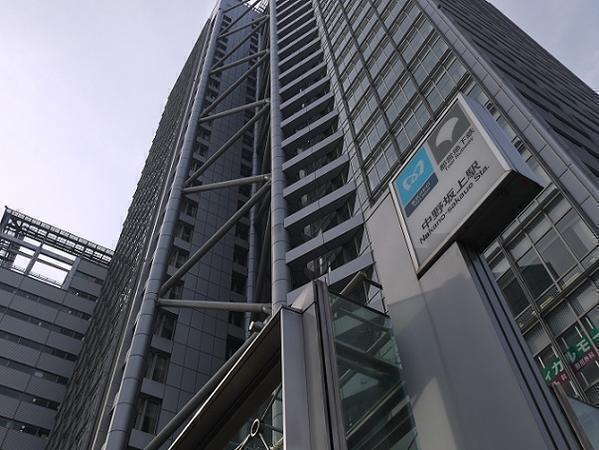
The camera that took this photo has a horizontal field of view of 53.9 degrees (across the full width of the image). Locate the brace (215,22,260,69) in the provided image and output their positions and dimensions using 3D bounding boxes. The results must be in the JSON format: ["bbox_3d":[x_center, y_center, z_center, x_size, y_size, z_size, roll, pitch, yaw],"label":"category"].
[{"bbox_3d":[-8.543,-26.318,85.222,11.573,0.450,0.450,-48,-59,-15],"label":"brace"}]

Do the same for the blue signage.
[{"bbox_3d":[0.765,-0.274,3.869,0.030,0.450,0.337,25,-60,-19],"label":"blue signage"}]

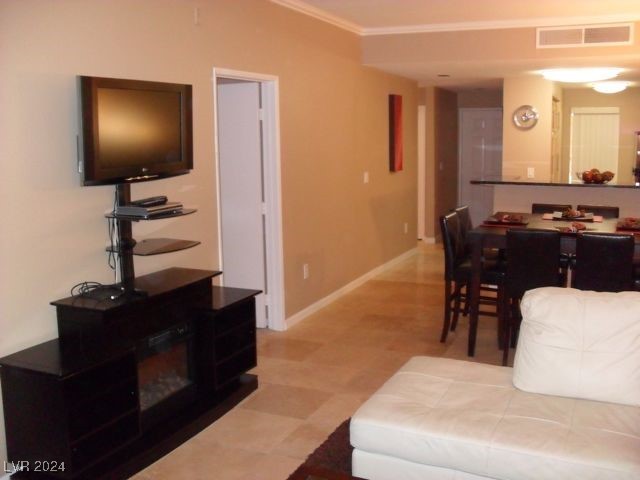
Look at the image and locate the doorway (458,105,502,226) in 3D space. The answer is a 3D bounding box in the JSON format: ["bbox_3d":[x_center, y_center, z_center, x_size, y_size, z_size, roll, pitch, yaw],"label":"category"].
[{"bbox_3d":[2.735,-1.143,10.782,0.920,2.080,0.120,3,10,24],"label":"doorway"}]

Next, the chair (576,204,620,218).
[{"bbox_3d":[2.368,0.224,5.575,0.400,0.990,0.530,3,10,24],"label":"chair"}]

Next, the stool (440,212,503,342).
[{"bbox_3d":[1.230,0.307,5.095,0.530,0.990,0.400,3,10,24],"label":"stool"}]

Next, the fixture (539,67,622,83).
[{"bbox_3d":[2.849,-1.794,7.131,0.720,0.130,0.720,3,10,24],"label":"fixture"}]

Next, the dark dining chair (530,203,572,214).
[{"bbox_3d":[2.015,0.199,5.731,0.400,0.990,0.530,3,10,24],"label":"dark dining chair"}]

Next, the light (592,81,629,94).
[{"bbox_3d":[4.091,-2.122,9.123,0.450,0.125,0.450,3,10,24],"label":"light"}]

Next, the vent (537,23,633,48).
[{"bbox_3d":[2.380,-1.842,5.838,0.800,0.190,0.030,3,10,24],"label":"vent"}]

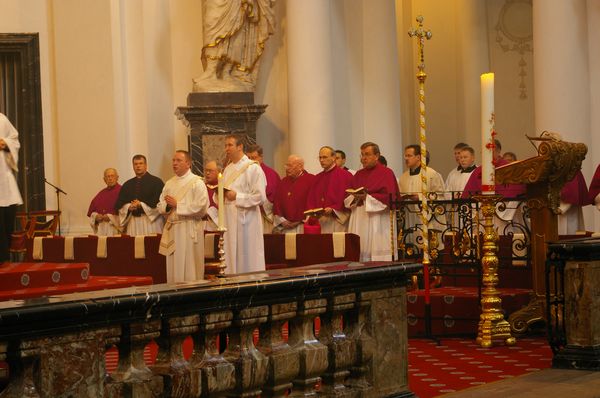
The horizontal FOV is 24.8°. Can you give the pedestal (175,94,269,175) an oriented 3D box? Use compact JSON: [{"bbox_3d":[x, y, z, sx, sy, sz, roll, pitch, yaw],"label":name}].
[{"bbox_3d":[-0.915,-0.035,16.598,1.120,2.530,0.750,-2,0,-12],"label":"pedestal"}]

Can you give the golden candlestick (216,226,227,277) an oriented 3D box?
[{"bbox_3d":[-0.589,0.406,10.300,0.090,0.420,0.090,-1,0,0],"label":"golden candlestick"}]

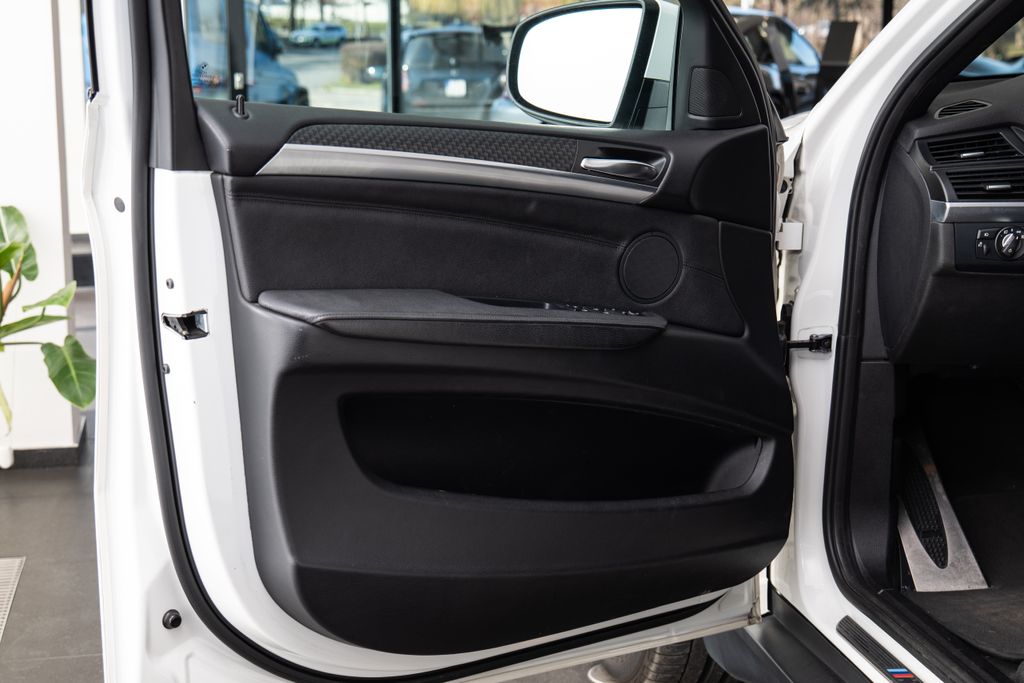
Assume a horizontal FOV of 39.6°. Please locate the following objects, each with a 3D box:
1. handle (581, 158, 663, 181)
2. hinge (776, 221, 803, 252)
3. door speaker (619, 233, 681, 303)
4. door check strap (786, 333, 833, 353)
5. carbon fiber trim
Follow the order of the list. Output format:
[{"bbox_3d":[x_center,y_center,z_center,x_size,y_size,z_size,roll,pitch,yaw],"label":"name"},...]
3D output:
[{"bbox_3d":[0.159,-0.254,2.097,0.127,0.030,0.030,0,7,-27],"label":"handle"},{"bbox_3d":[0.445,-0.170,2.290,0.045,0.050,0.045,-1,8,-6],"label":"hinge"},{"bbox_3d":[0.205,-0.110,2.134,0.108,0.108,0.025,-5,14,-26],"label":"door speaker"},{"bbox_3d":[0.475,0.002,2.270,0.073,0.030,0.030,-1,8,-6],"label":"door check strap"},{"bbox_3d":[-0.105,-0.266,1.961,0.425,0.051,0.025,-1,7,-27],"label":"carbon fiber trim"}]

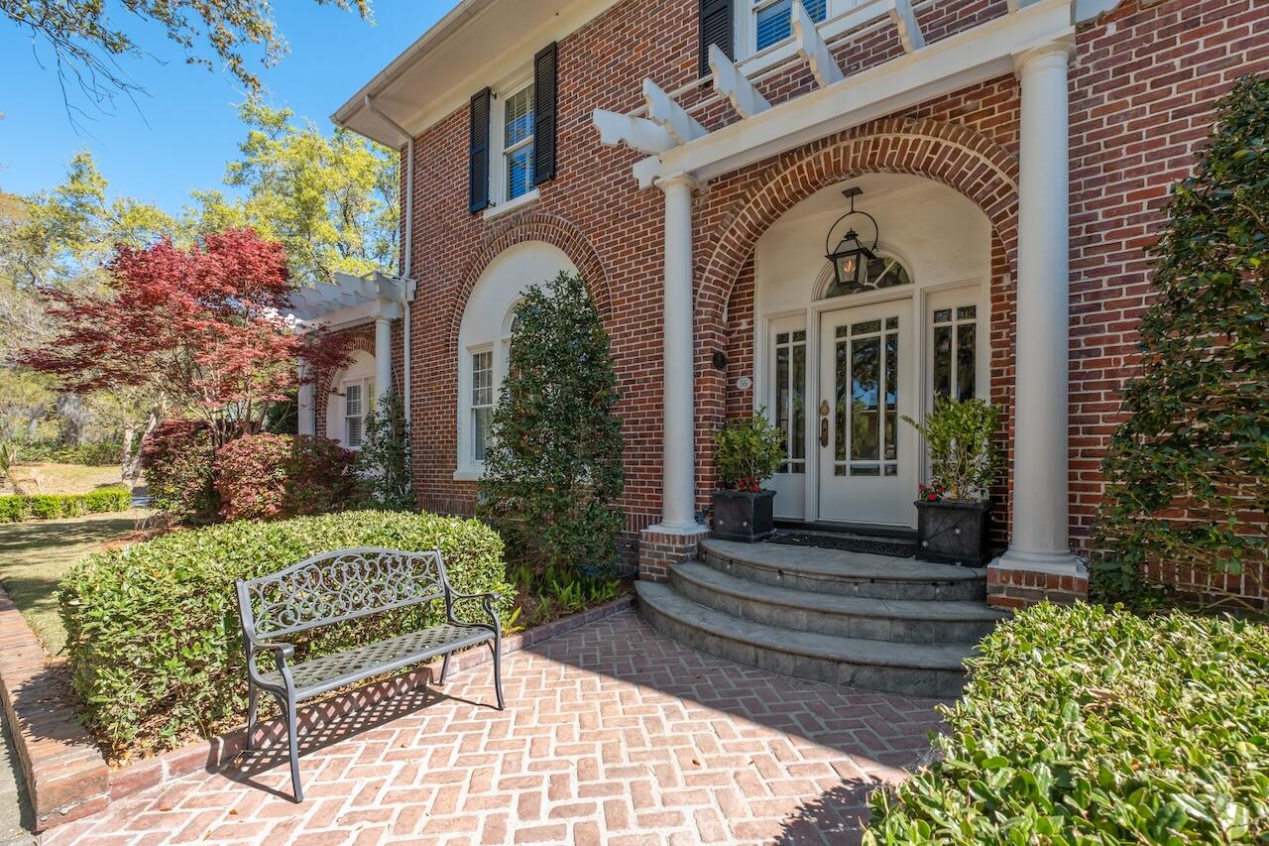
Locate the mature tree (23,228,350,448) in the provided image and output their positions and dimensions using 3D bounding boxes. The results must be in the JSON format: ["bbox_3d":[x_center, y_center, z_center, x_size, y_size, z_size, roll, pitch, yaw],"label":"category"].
[{"bbox_3d":[-8.426,-0.833,10.041,4.300,5.100,4.400,-1,-3,38],"label":"mature tree"}]

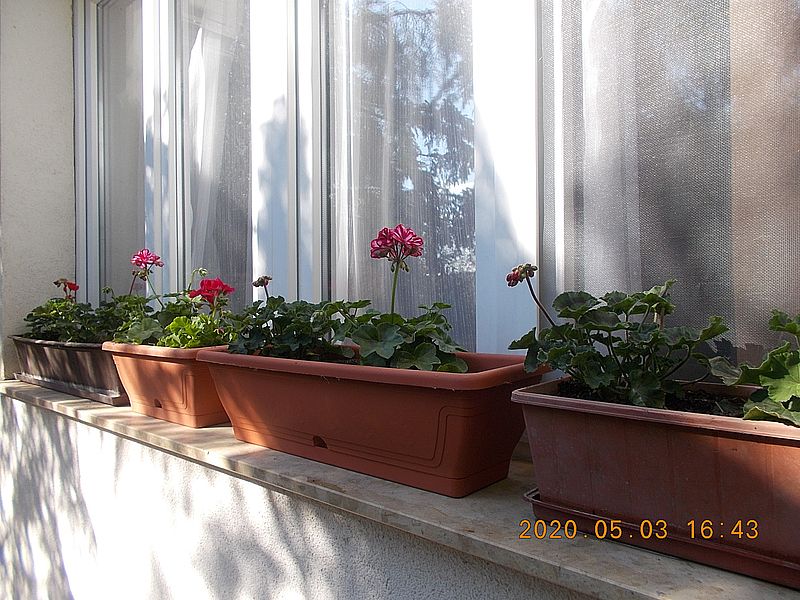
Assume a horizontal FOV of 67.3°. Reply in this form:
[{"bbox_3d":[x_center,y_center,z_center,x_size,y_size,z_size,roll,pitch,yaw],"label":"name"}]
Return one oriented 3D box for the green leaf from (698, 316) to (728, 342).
[{"bbox_3d":[0.322,0.030,0.617,0.027,0.027,0.030,0,1,28],"label":"green leaf"}]

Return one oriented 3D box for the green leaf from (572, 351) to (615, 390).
[{"bbox_3d":[0.214,0.078,0.665,0.046,0.045,0.028,-1,0,19],"label":"green leaf"}]

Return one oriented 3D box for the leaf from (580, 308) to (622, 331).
[{"bbox_3d":[0.224,0.022,0.670,0.042,0.025,0.040,0,1,18],"label":"leaf"}]

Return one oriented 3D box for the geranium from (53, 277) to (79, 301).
[{"bbox_3d":[-0.996,-0.034,1.790,0.076,0.071,0.055,-1,0,-11],"label":"geranium"}]

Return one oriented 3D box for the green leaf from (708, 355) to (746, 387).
[{"bbox_3d":[0.340,0.074,0.623,0.035,0.031,0.025,0,1,29],"label":"green leaf"}]

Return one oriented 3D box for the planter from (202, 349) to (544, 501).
[{"bbox_3d":[-0.071,0.163,0.936,0.585,0.157,0.231,-1,0,42],"label":"planter"}]

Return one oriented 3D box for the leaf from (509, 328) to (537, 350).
[{"bbox_3d":[0.150,0.049,0.738,0.034,0.027,0.030,0,1,12],"label":"leaf"}]

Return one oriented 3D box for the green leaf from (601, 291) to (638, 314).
[{"bbox_3d":[0.248,0.003,0.680,0.043,0.028,0.045,-1,0,11],"label":"green leaf"}]

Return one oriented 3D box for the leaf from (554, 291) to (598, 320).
[{"bbox_3d":[0.207,0.005,0.710,0.052,0.033,0.040,0,1,16],"label":"leaf"}]

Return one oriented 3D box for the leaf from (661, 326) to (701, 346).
[{"bbox_3d":[0.294,0.038,0.627,0.036,0.021,0.035,0,1,25],"label":"leaf"}]

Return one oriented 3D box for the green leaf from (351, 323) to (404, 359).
[{"bbox_3d":[-0.032,0.058,0.865,0.077,0.052,0.045,-1,0,11],"label":"green leaf"}]

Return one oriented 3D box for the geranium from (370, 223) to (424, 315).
[{"bbox_3d":[-0.004,-0.046,0.885,0.079,0.135,0.076,-1,0,6],"label":"geranium"}]

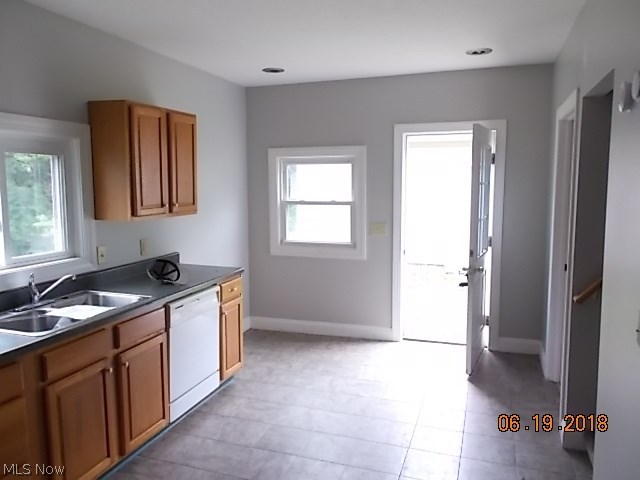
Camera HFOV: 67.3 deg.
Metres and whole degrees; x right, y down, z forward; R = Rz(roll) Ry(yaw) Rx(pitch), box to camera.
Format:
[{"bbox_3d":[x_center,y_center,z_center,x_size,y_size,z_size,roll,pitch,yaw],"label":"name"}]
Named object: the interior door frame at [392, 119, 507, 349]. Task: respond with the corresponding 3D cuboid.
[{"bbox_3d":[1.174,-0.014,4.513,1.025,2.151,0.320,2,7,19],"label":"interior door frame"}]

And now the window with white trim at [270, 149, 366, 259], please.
[{"bbox_3d":[-0.032,-0.384,5.008,1.066,1.132,0.110,2,7,19],"label":"window with white trim"}]

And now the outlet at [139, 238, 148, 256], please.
[{"bbox_3d":[-1.334,0.062,3.655,0.010,0.120,0.075,2,7,19],"label":"outlet"}]

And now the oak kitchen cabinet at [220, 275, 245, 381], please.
[{"bbox_3d":[-0.968,0.708,3.892,0.605,0.822,0.335,2,7,19],"label":"oak kitchen cabinet"}]

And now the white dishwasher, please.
[{"bbox_3d":[-1.133,0.764,3.434,0.600,0.795,0.595,2,7,19],"label":"white dishwasher"}]

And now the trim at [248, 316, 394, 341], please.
[{"bbox_3d":[-0.025,0.947,5.121,1.589,0.121,0.020,2,7,19],"label":"trim"}]

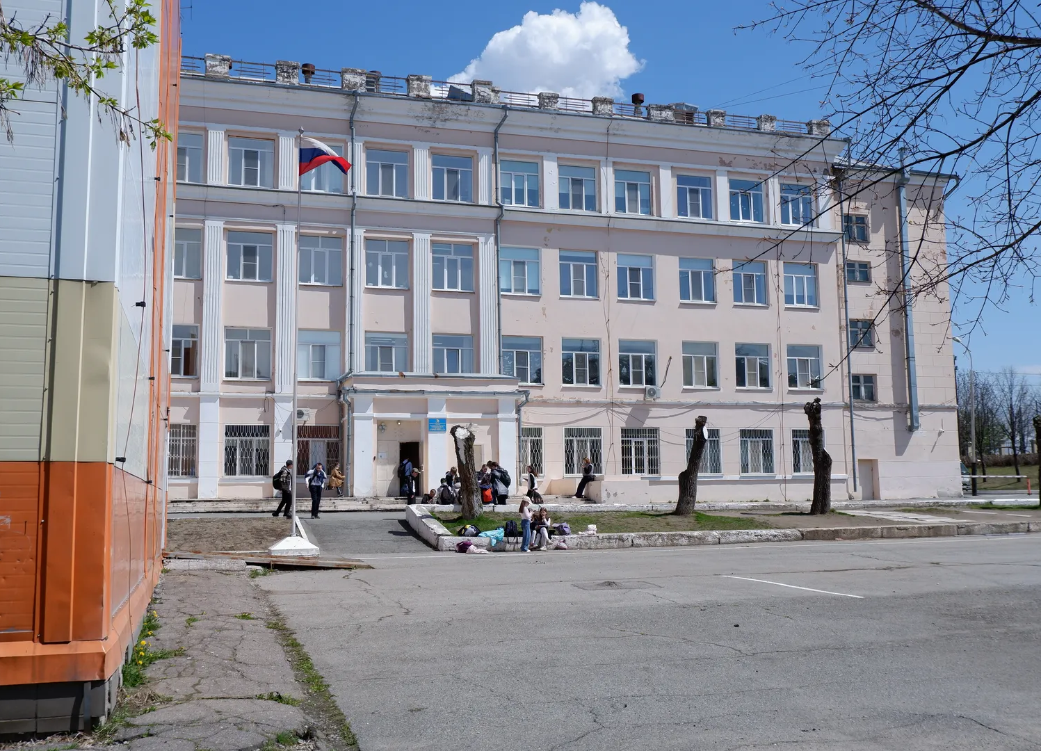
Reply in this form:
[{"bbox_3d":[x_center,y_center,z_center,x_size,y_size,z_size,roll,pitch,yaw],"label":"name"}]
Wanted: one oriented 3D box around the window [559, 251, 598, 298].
[{"bbox_3d":[2.528,-4.348,41.098,1.761,2.051,0.150,1,-7,-16],"label":"window"}]

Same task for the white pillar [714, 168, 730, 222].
[{"bbox_3d":[9.136,-8.124,43.294,0.560,2.422,0.200,1,-7,-16],"label":"white pillar"}]

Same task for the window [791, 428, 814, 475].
[{"bbox_3d":[12.223,3.200,40.399,1.585,1.932,0.150,1,-7,-16],"label":"window"}]

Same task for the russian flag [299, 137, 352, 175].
[{"bbox_3d":[-4.931,-5.523,24.100,1.330,1.000,0.350,-1,-6,0],"label":"russian flag"}]

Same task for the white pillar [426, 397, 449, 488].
[{"bbox_3d":[-3.081,2.623,35.083,0.716,3.625,0.300,1,-6,-16],"label":"white pillar"}]

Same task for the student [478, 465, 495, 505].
[{"bbox_3d":[-1.072,3.422,28.900,0.380,1.521,0.420,-6,-8,36],"label":"student"}]

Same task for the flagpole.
[{"bbox_3d":[-5.975,-1.296,25.659,0.120,11.128,0.120,1,-7,-15],"label":"flagpole"}]

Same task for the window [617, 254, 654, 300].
[{"bbox_3d":[4.678,-3.960,38.859,1.583,1.884,0.150,1,-7,-15],"label":"window"}]

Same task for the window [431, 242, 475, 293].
[{"bbox_3d":[-2.599,-4.168,36.949,1.687,1.853,0.150,1,-7,-16],"label":"window"}]

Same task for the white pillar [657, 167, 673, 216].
[{"bbox_3d":[5.982,-7.539,39.424,0.559,2.186,0.200,1,-7,-15],"label":"white pillar"}]

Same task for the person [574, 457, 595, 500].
[{"bbox_3d":[2.389,3.836,35.600,0.680,1.581,0.450,1,-7,-16],"label":"person"}]

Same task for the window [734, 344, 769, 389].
[{"bbox_3d":[10.469,-0.411,42.906,1.741,2.041,0.150,1,-7,-16],"label":"window"}]

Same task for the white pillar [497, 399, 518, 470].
[{"bbox_3d":[-0.465,2.518,33.555,0.705,3.380,0.250,1,-7,-15],"label":"white pillar"}]

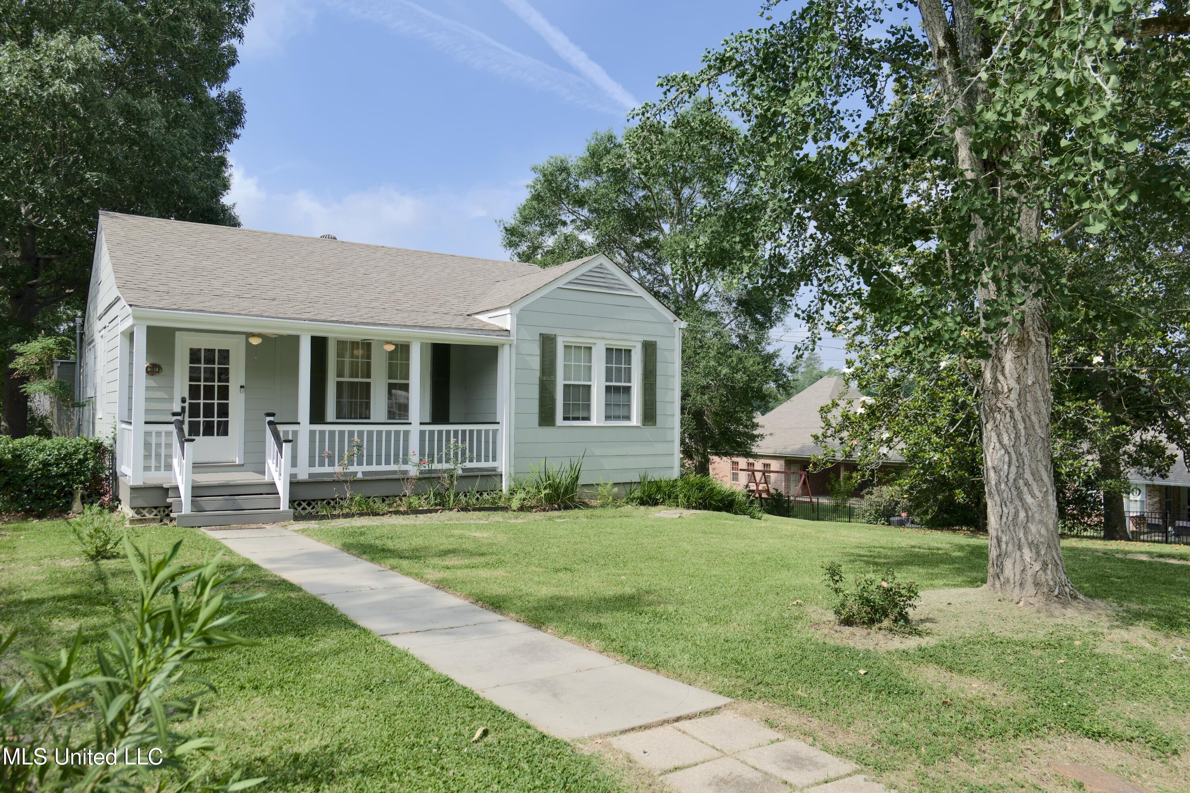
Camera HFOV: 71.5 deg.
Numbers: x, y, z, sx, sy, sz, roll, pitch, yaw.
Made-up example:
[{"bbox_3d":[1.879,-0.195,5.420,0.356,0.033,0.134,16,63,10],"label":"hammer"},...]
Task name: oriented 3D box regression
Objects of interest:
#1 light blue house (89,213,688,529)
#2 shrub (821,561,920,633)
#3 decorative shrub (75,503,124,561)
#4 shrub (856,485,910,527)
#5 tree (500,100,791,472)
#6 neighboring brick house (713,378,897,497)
[{"bbox_3d":[-5.127,-0.770,18.443,10.250,5.640,10.770,1,-1,-35],"label":"light blue house"},{"bbox_3d":[1.913,1.346,5.713,0.660,0.470,0.580,1,-1,0],"label":"shrub"},{"bbox_3d":[-5.180,1.398,8.624,0.540,0.560,0.500,1,-1,0],"label":"decorative shrub"},{"bbox_3d":[13.437,5.076,38.713,2.500,1.950,2.200,1,-1,0],"label":"shrub"},{"bbox_3d":[2.380,-4.104,35.085,12.800,17.200,12.300,1,-1,0],"label":"tree"},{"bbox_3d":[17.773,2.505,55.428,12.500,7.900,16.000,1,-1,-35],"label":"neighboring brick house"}]

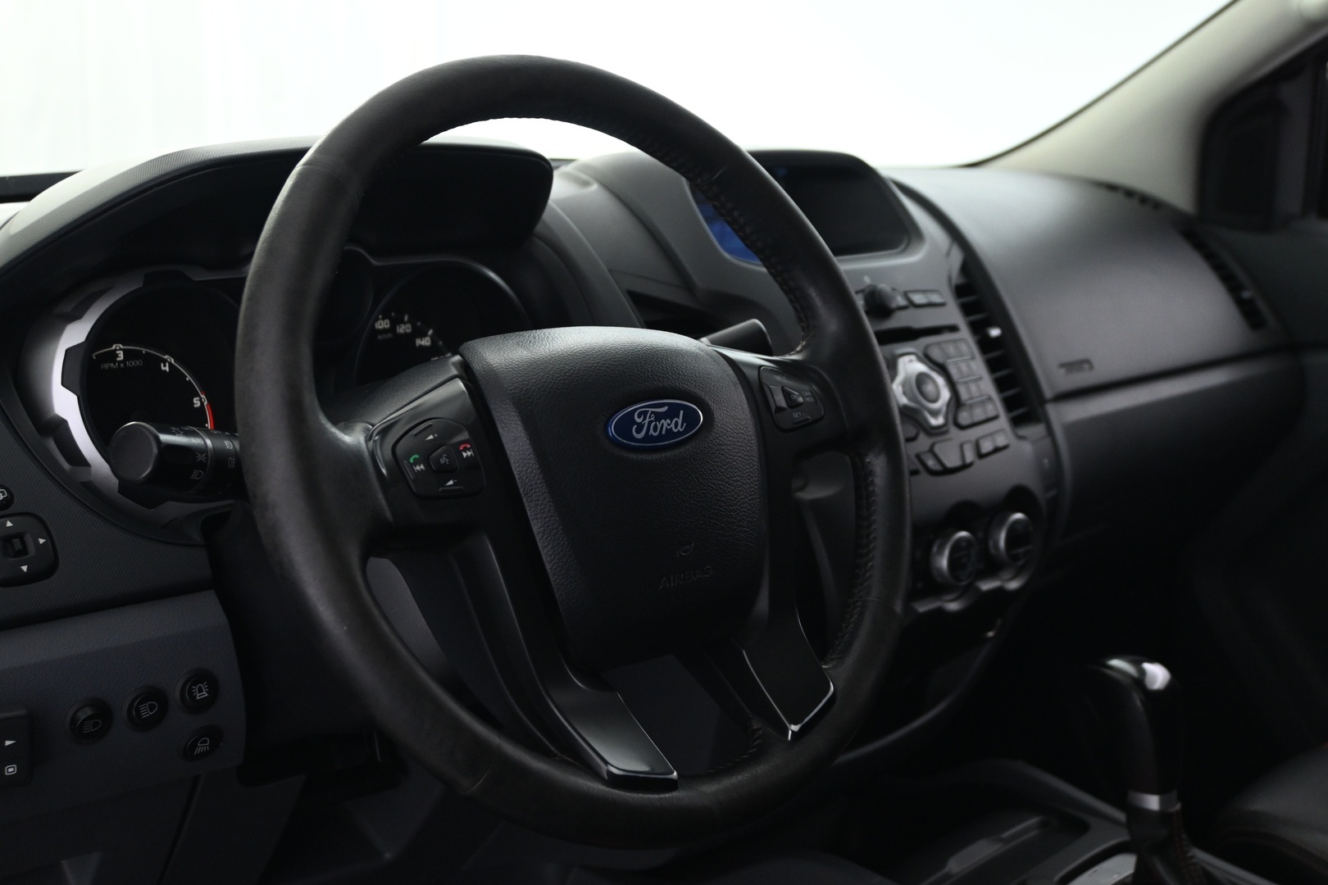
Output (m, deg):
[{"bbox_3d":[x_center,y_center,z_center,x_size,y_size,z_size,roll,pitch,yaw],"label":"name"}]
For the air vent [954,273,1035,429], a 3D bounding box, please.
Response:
[{"bbox_3d":[0.239,-0.070,1.130,0.038,0.122,0.030,-12,-10,-47],"label":"air vent"}]

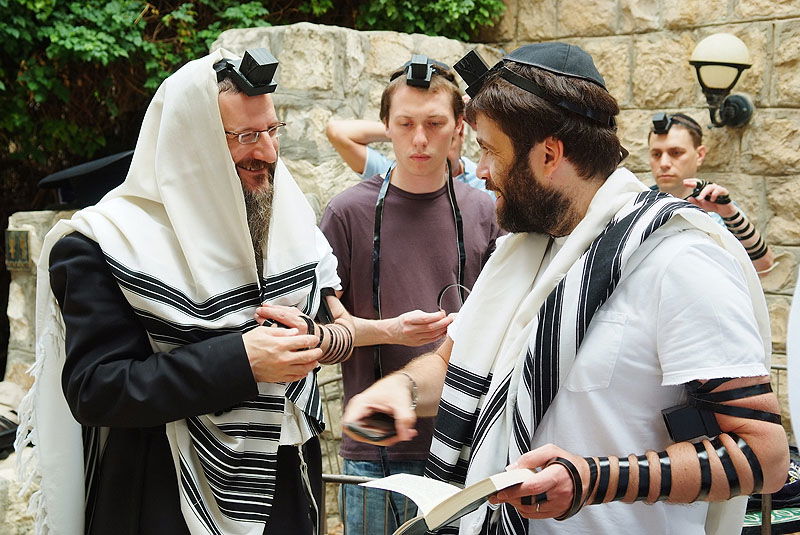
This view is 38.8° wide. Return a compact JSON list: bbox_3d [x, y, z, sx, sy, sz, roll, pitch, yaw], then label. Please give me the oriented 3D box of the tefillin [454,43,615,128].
[{"bbox_3d":[0.195,-0.260,1.630,0.228,0.120,0.170,2,7,14],"label":"tefillin"}]

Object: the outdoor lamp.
[{"bbox_3d":[1.198,-0.688,4.180,0.230,0.345,0.300,5,8,40],"label":"outdoor lamp"}]

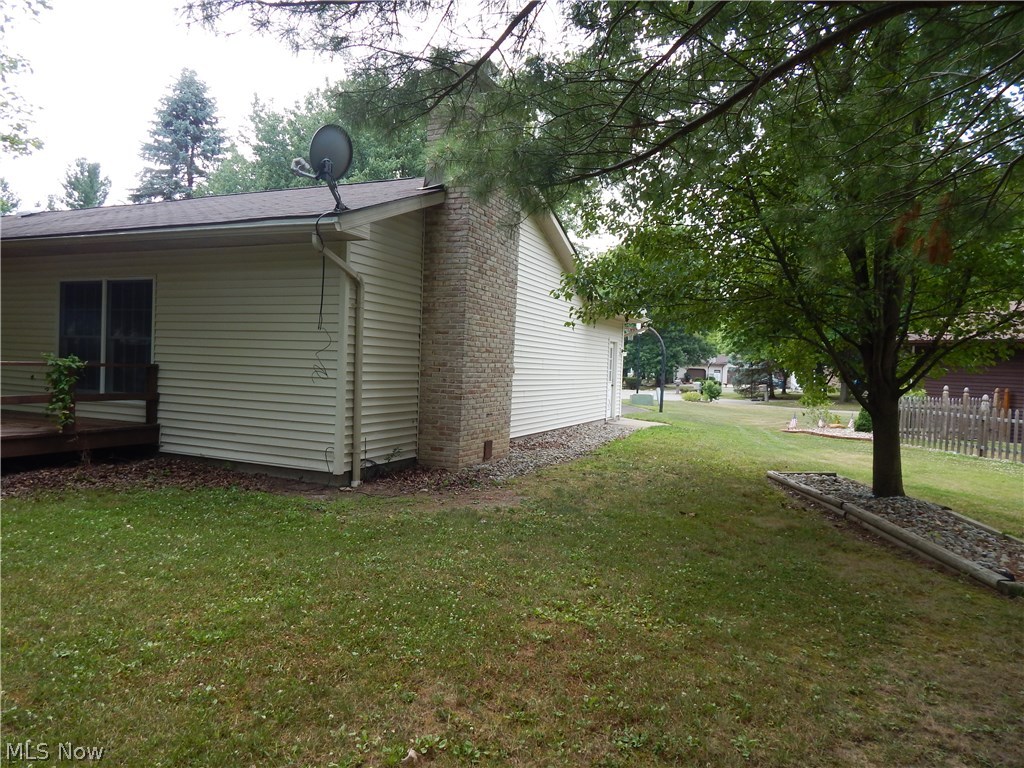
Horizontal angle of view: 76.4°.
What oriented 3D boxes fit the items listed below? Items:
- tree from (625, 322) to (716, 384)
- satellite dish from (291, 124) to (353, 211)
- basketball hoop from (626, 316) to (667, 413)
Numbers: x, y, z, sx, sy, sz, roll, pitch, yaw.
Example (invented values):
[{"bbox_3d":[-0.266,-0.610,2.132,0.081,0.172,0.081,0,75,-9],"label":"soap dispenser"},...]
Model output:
[{"bbox_3d":[16.429,-3.925,68.882,10.500,8.600,10.000,2,2,0],"label":"tree"},{"bbox_3d":[-1.980,-2.257,6.800,0.620,0.860,0.540,4,2,43],"label":"satellite dish"},{"bbox_3d":[4.828,-0.829,23.624,1.500,3.580,1.120,3,2,24],"label":"basketball hoop"}]

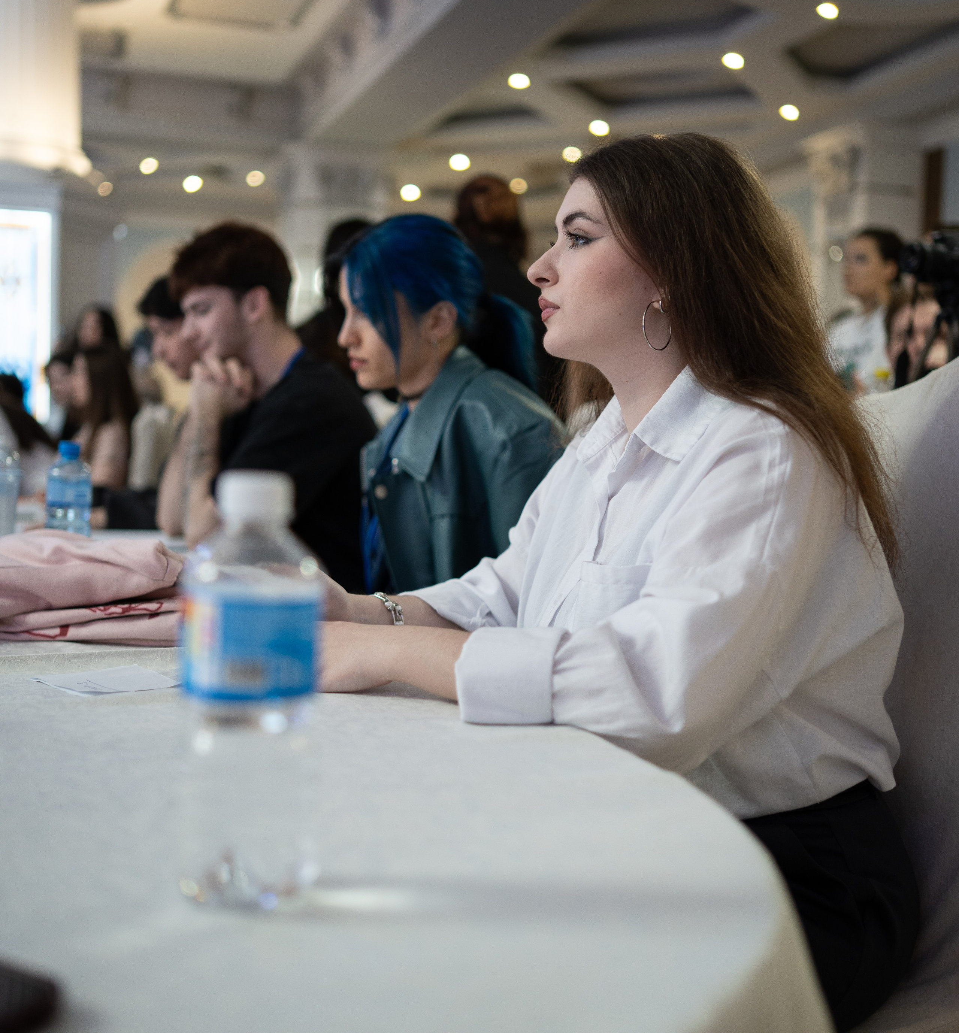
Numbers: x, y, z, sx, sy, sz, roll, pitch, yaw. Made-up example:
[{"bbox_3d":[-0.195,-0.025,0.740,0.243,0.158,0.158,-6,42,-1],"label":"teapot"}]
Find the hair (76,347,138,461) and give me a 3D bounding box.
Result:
[{"bbox_3d":[-1.190,-0.365,4.500,0.220,0.380,0.230,-1,4,-20],"label":"hair"}]

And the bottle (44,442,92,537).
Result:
[{"bbox_3d":[-0.590,-0.004,2.010,0.065,0.207,0.065,2,4,18],"label":"bottle"}]

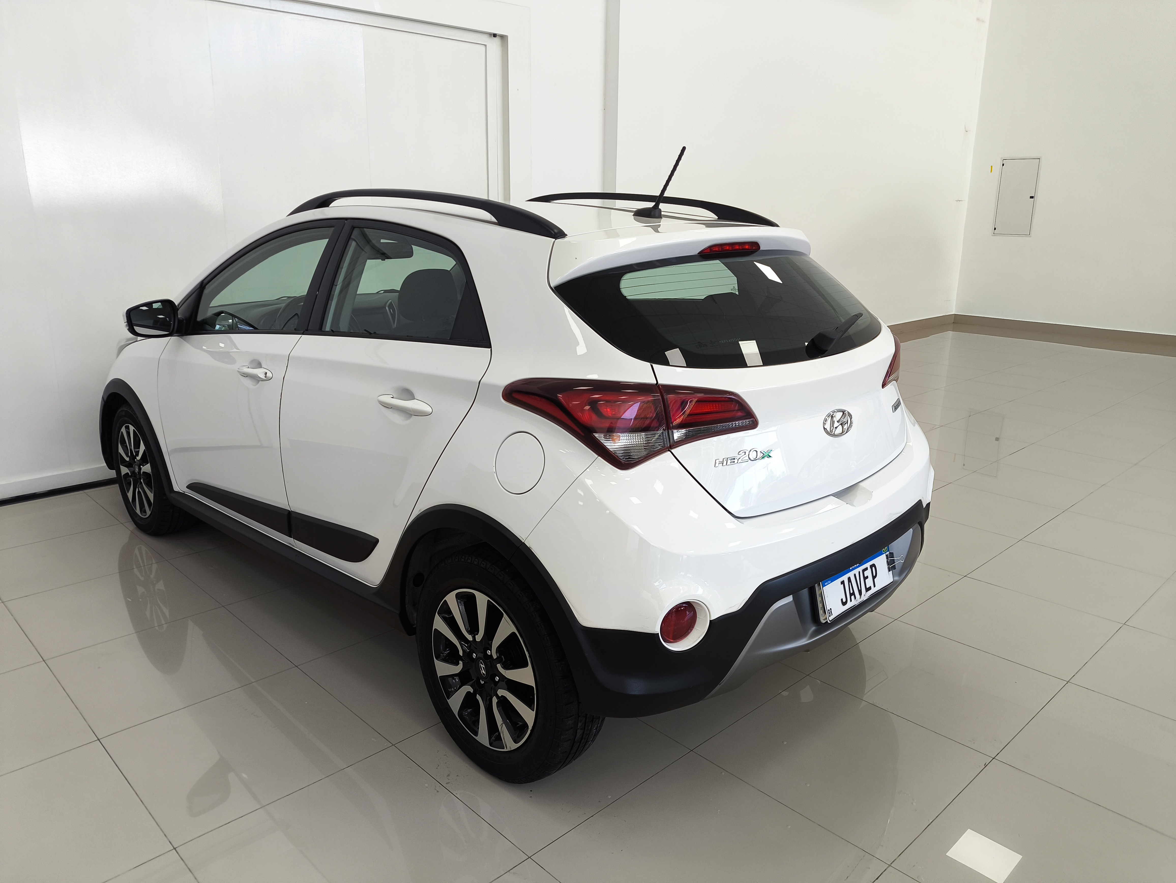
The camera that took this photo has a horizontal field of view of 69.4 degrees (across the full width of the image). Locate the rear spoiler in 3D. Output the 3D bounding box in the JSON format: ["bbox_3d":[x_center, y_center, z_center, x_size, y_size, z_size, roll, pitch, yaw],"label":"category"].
[{"bbox_3d":[0.351,-0.558,2.496,0.210,0.160,1.180,14,20,42],"label":"rear spoiler"}]

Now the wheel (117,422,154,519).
[{"bbox_3d":[-2.021,0.121,3.961,0.440,0.440,0.180,14,20,42],"label":"wheel"}]

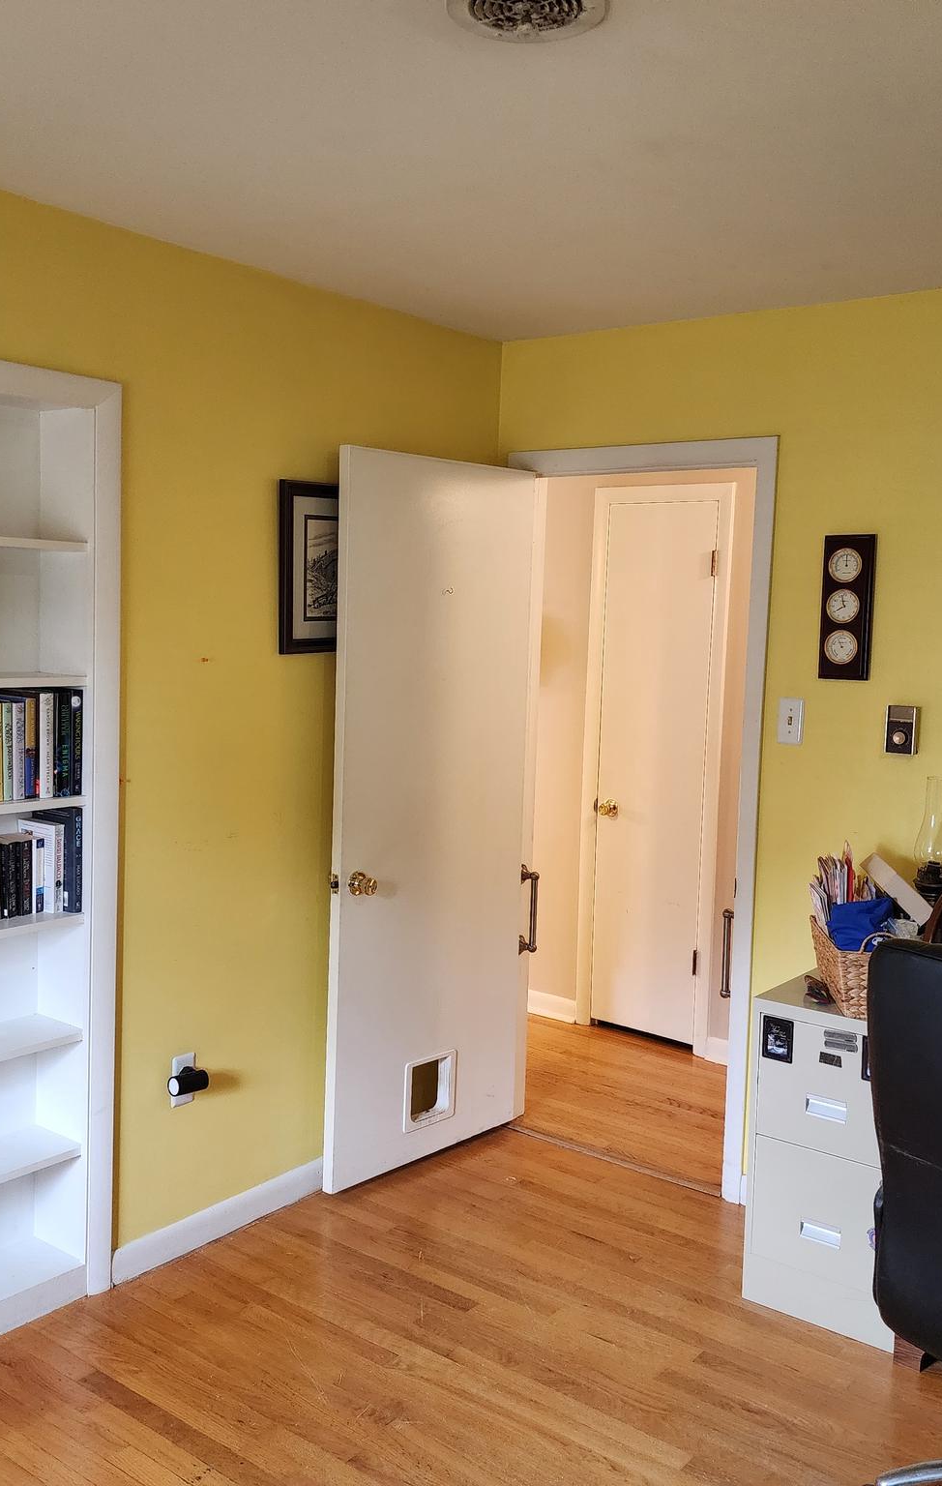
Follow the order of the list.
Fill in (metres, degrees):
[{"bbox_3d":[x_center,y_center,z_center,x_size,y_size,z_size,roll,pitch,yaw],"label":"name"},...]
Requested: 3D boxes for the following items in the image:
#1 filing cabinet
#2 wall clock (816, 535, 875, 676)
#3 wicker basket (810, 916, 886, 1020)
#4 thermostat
[{"bbox_3d":[0.952,0.971,3.199,0.377,0.736,0.456,6,7,38],"label":"filing cabinet"},{"bbox_3d":[0.968,-0.348,3.392,0.132,0.369,0.032,6,7,38],"label":"wall clock"},{"bbox_3d":[0.955,0.515,3.138,0.220,0.180,0.360,2,5,3],"label":"wicker basket"},{"bbox_3d":[1.088,-0.030,3.314,0.074,0.121,0.036,6,7,38],"label":"thermostat"}]

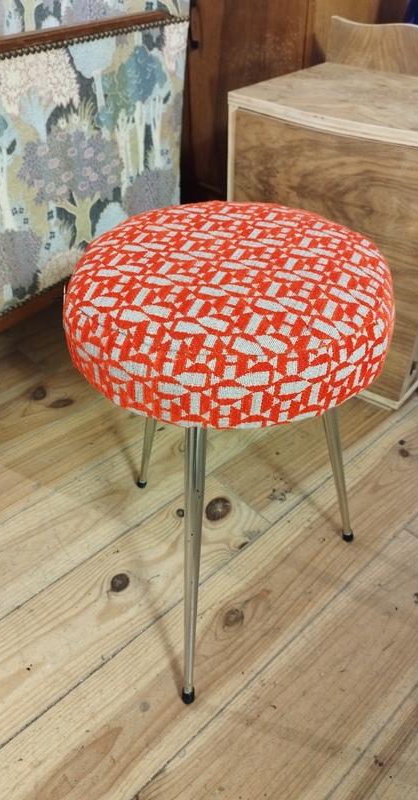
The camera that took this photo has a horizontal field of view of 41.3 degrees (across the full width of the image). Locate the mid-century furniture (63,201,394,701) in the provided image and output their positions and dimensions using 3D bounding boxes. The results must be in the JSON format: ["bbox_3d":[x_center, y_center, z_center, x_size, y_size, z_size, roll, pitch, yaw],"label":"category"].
[{"bbox_3d":[0.031,0.061,0.588,0.320,0.472,0.320,-1,43,0],"label":"mid-century furniture"}]

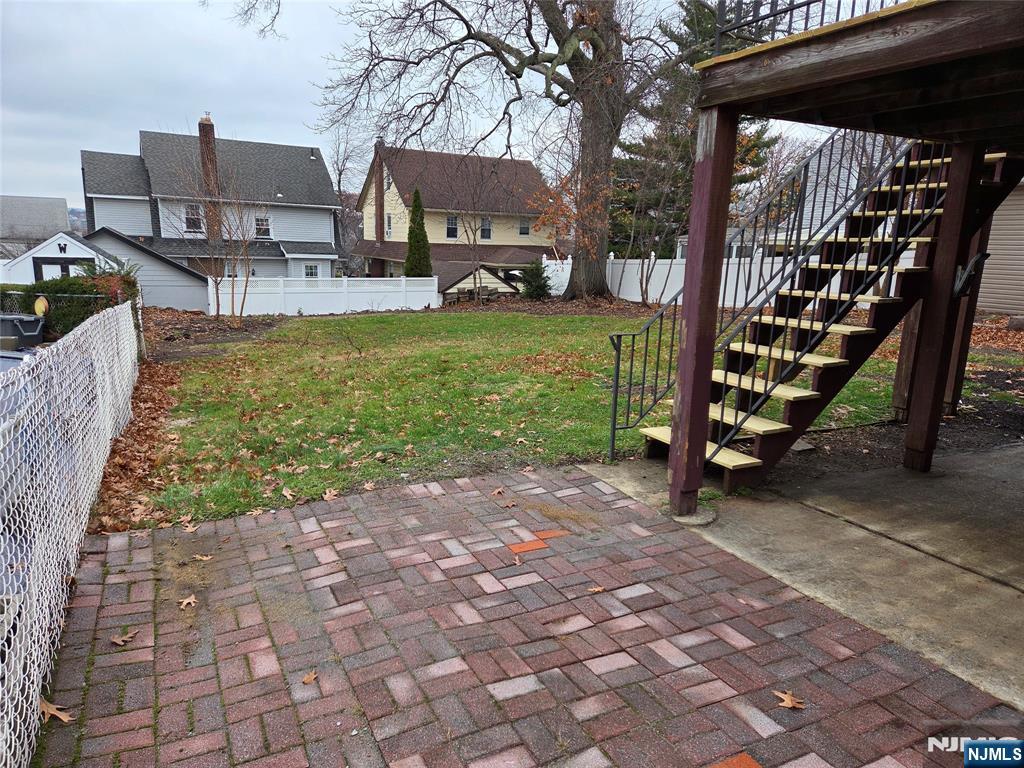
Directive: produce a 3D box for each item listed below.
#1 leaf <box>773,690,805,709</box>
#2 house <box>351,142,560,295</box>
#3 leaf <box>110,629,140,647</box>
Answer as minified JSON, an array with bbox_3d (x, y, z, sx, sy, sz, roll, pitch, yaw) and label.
[{"bbox_3d":[0.969,1.102,2.383,0.112,0.020,0.090,2,12,0],"label":"leaf"},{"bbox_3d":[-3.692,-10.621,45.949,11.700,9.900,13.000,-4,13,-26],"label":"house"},{"bbox_3d":[-1.490,0.973,2.623,0.115,0.025,0.100,2,12,0],"label":"leaf"}]

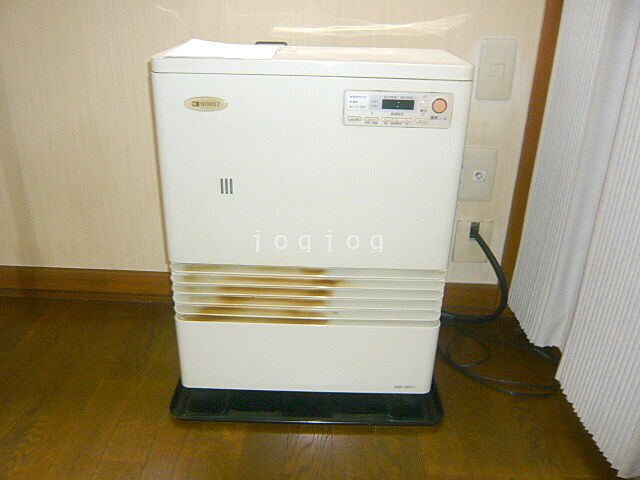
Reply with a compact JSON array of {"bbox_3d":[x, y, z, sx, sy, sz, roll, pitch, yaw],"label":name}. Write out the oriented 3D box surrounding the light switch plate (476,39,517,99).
[{"bbox_3d":[0.362,-0.346,1.053,0.070,0.120,0.009,2,23,2],"label":"light switch plate"}]

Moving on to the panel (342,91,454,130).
[{"bbox_3d":[0.115,-0.191,0.762,0.160,0.051,0.008,1,23,0],"label":"panel"}]

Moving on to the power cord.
[{"bbox_3d":[0.383,0.130,1.082,0.265,0.250,0.300,2,23,2],"label":"power cord"}]

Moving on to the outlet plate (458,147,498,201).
[{"bbox_3d":[0.352,-0.140,1.140,0.070,0.120,0.009,2,23,2],"label":"outlet plate"}]

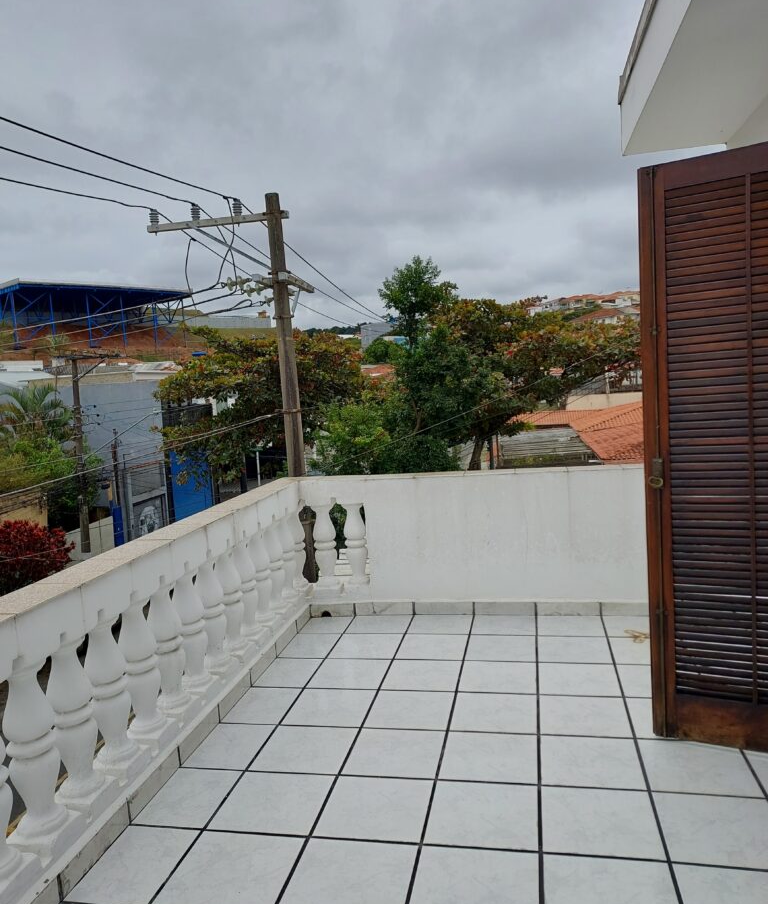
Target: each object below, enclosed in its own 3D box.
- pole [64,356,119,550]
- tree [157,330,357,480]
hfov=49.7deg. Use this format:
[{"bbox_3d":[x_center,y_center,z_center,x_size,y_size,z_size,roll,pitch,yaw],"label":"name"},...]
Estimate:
[{"bbox_3d":[-11.163,0.118,32.500,2.200,7.900,0.500,-2,5,10],"label":"pole"},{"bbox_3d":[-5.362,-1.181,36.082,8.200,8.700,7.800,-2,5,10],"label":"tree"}]

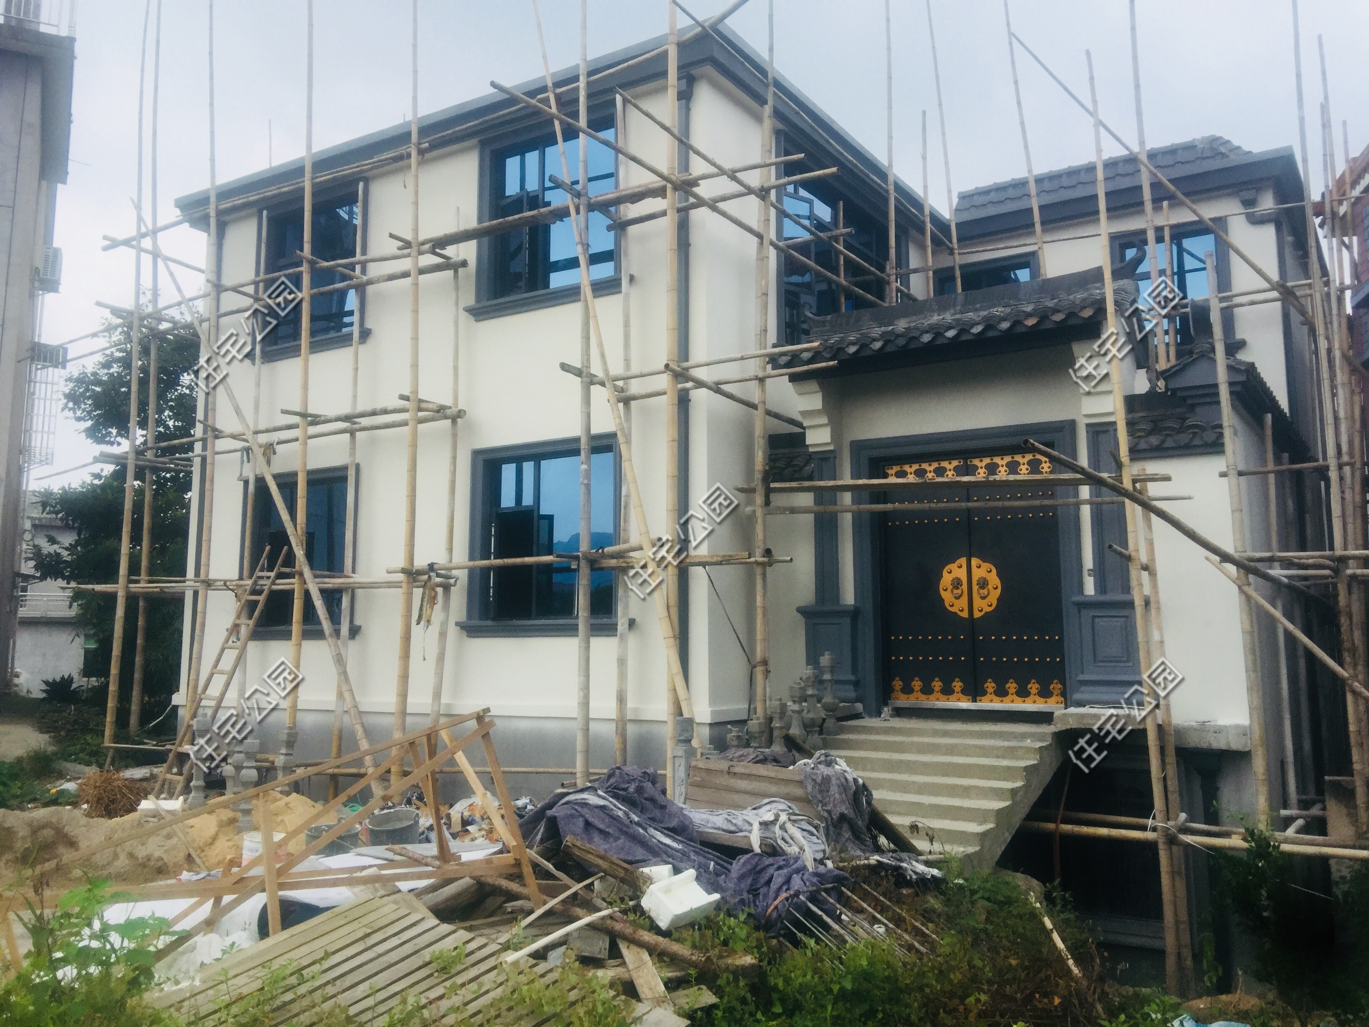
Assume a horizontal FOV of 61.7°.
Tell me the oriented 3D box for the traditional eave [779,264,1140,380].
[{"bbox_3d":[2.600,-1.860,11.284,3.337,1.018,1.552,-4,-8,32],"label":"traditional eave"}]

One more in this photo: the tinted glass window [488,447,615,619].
[{"bbox_3d":[-1.357,0.245,12.207,1.760,1.760,0.100,-4,-8,32],"label":"tinted glass window"}]

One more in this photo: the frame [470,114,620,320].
[{"bbox_3d":[-1.484,-3.267,12.531,2.150,2.100,0.250,-4,-8,32],"label":"frame"}]

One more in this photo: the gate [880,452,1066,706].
[{"bbox_3d":[2.703,0.623,10.846,1.720,2.340,0.120,-4,-8,32],"label":"gate"}]

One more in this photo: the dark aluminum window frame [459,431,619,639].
[{"bbox_3d":[-1.480,0.267,12.127,2.150,2.060,0.250,-4,-8,32],"label":"dark aluminum window frame"}]

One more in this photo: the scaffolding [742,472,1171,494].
[{"bbox_3d":[2.186,-0.261,10.157,3.969,0.060,0.180,0,-6,33],"label":"scaffolding"}]

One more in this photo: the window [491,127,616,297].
[{"bbox_3d":[-1.361,-3.281,12.611,1.760,1.760,0.100,-4,-8,32],"label":"window"}]

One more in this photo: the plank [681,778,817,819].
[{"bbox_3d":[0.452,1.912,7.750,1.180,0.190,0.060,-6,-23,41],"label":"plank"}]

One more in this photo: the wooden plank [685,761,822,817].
[{"bbox_3d":[0.455,1.859,7.800,1.180,0.270,0.060,-6,-23,41],"label":"wooden plank"}]

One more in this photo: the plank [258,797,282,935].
[{"bbox_3d":[-2.071,1.762,5.715,0.058,0.750,0.045,-8,-6,-6],"label":"plank"}]

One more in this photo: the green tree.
[{"bbox_3d":[-8.953,0.144,18.200,3.100,6.600,3.100,3,-7,-26],"label":"green tree"}]

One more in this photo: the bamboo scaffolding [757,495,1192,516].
[{"bbox_3d":[2.344,-0.070,10.123,3.912,0.065,0.065,-2,-6,30],"label":"bamboo scaffolding"}]

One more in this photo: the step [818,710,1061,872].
[{"bbox_3d":[1.778,2.229,9.398,2.100,0.900,2.750,-4,-8,32],"label":"step"}]

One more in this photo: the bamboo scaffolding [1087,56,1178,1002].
[{"bbox_3d":[3.373,-0.132,8.709,0.100,7.201,0.100,-7,-9,31],"label":"bamboo scaffolding"}]

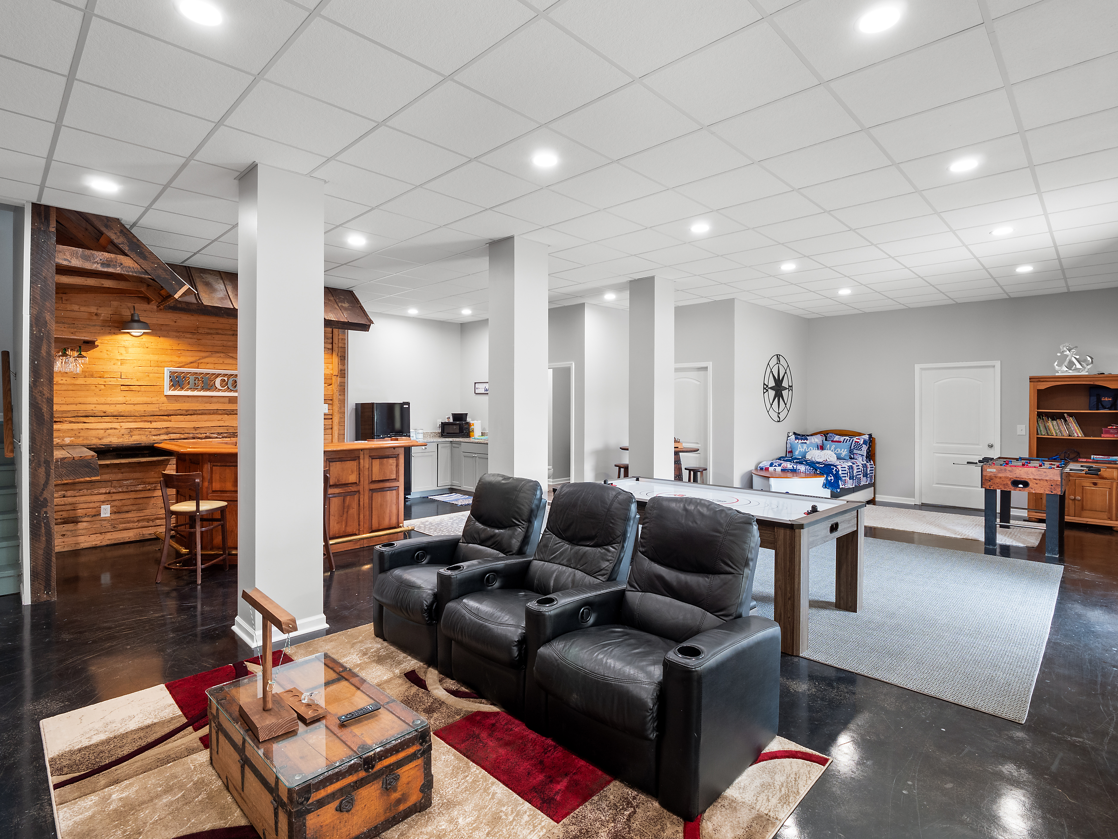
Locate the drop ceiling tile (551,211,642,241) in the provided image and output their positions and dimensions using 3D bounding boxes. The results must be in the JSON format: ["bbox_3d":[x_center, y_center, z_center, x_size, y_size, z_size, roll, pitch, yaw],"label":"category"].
[{"bbox_3d":[0.327,-1.643,4.405,0.594,0.025,0.592,1,2,44],"label":"drop ceiling tile"}]

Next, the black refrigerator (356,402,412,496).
[{"bbox_3d":[-2.916,0.527,8.571,0.650,1.593,0.605,1,1,44],"label":"black refrigerator"}]

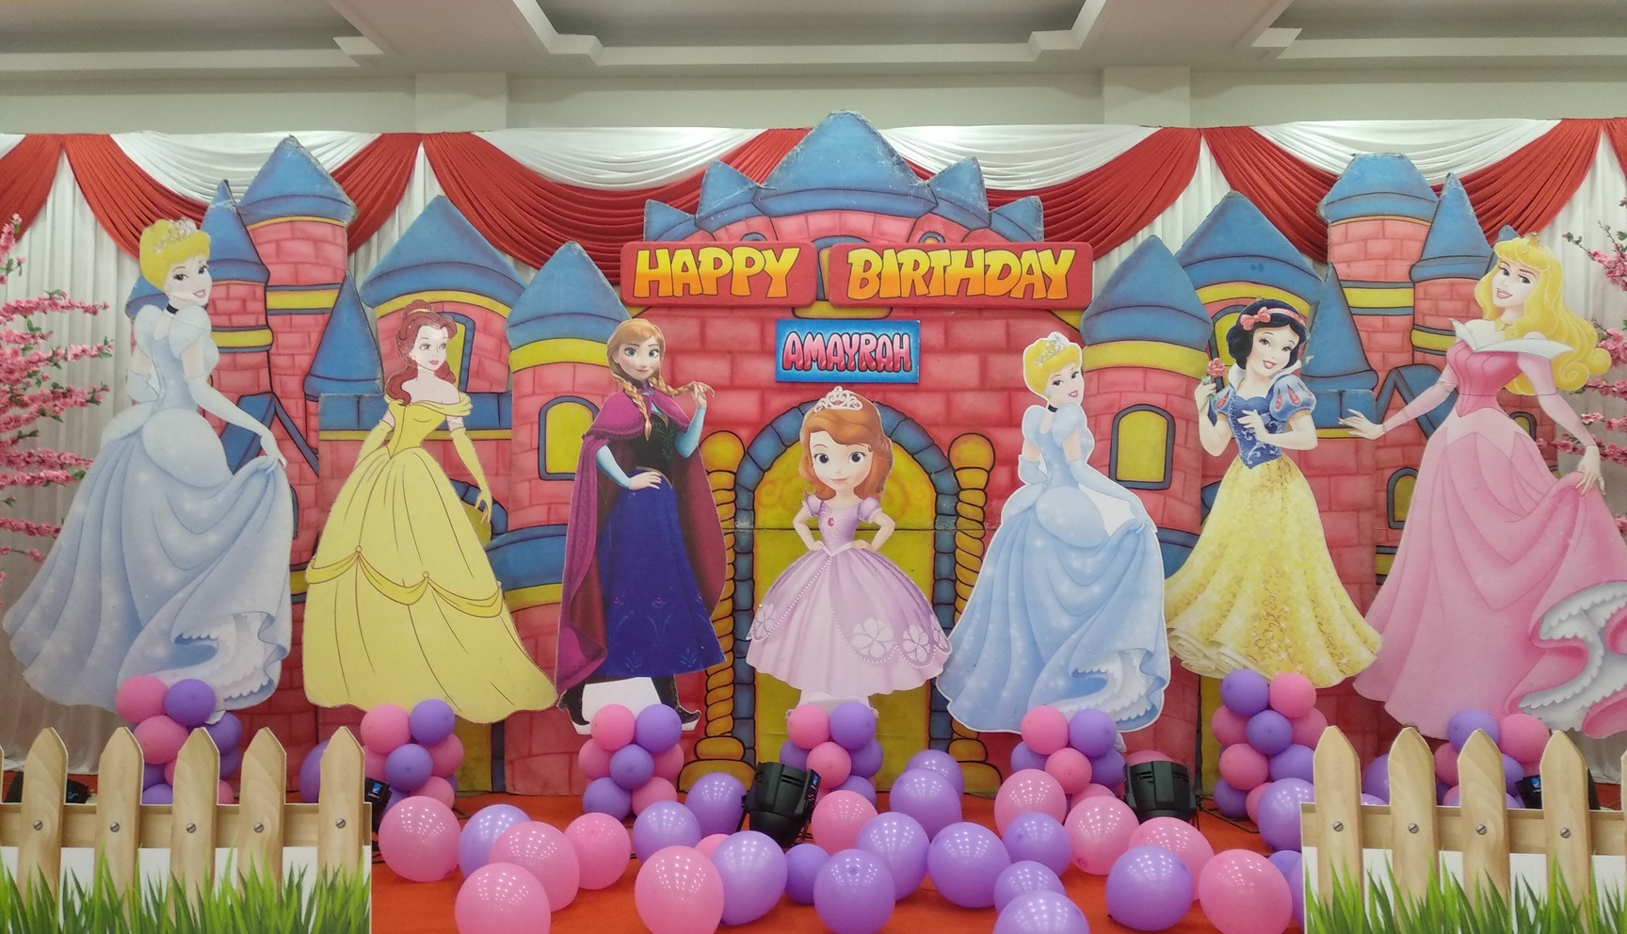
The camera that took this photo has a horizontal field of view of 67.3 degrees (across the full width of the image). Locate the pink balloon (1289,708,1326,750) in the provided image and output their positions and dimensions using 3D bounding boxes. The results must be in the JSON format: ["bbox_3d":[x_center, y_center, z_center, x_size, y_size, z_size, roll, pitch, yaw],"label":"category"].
[{"bbox_3d":[1.794,0.956,4.450,0.162,0.167,0.162,0,0,0],"label":"pink balloon"}]

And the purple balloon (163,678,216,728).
[{"bbox_3d":[-2.004,0.758,3.929,0.159,0.151,0.163,0,0,0],"label":"purple balloon"}]

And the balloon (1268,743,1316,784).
[{"bbox_3d":[1.736,1.087,4.420,0.180,0.180,0.180,0,0,2],"label":"balloon"}]

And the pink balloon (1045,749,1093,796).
[{"bbox_3d":[0.907,1.081,4.330,0.167,0.172,0.167,0,0,0],"label":"pink balloon"}]

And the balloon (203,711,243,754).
[{"bbox_3d":[-2.083,0.937,4.280,0.162,0.159,0.161,0,-1,2],"label":"balloon"}]

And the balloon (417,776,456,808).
[{"bbox_3d":[-1.370,1.194,4.390,0.172,0.172,0.172,0,0,2],"label":"balloon"}]

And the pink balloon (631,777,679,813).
[{"bbox_3d":[-0.532,1.121,4.106,0.158,0.158,0.166,0,0,0],"label":"pink balloon"}]

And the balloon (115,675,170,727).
[{"bbox_3d":[-2.430,0.844,4.420,0.190,0.190,0.190,0,0,2],"label":"balloon"}]

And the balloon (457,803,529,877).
[{"bbox_3d":[-0.919,1.101,3.571,0.230,0.237,0.235,0,-1,2],"label":"balloon"}]

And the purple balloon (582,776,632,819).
[{"bbox_3d":[-0.707,1.144,4.207,0.160,0.165,0.163,0,-1,2],"label":"purple balloon"}]

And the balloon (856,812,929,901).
[{"bbox_3d":[0.226,1.111,3.478,0.213,0.239,0.221,0,-1,2],"label":"balloon"}]

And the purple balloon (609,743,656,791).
[{"bbox_3d":[-0.617,1.024,4.170,0.152,0.152,0.152,0,-1,2],"label":"purple balloon"}]

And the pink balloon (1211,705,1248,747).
[{"bbox_3d":[1.523,0.947,4.450,0.162,0.167,0.162,0,0,0],"label":"pink balloon"}]

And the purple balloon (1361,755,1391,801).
[{"bbox_3d":[2.045,1.121,4.270,0.244,0.253,0.240,0,-1,0],"label":"purple balloon"}]

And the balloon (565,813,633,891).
[{"bbox_3d":[-0.626,1.097,3.488,0.207,0.207,0.207,0,-1,2],"label":"balloon"}]

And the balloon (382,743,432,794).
[{"bbox_3d":[-1.404,1.043,4.230,0.165,0.167,0.175,0,-1,0],"label":"balloon"}]

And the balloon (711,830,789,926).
[{"bbox_3d":[-0.182,1.109,3.295,0.226,0.254,0.240,0,-1,0],"label":"balloon"}]

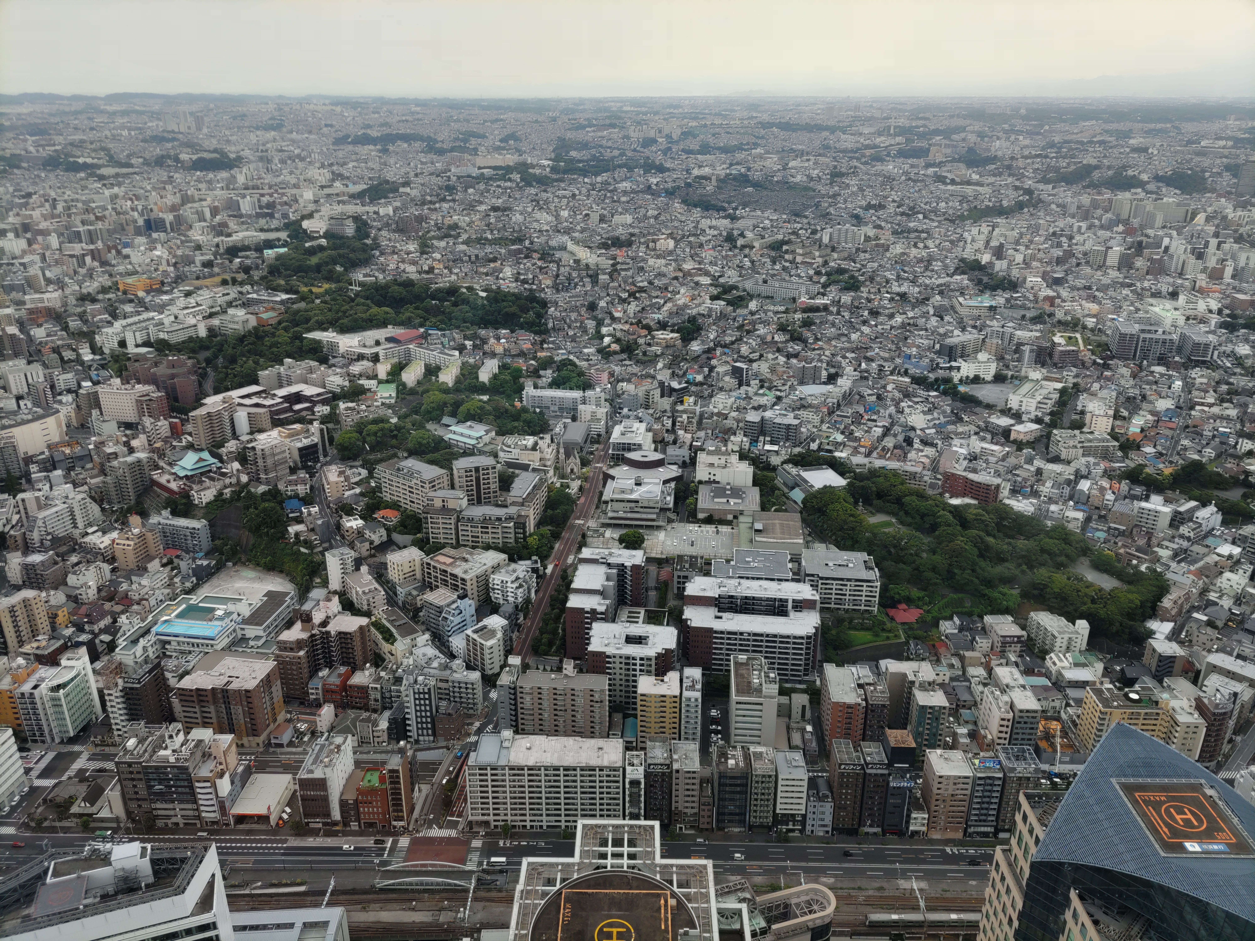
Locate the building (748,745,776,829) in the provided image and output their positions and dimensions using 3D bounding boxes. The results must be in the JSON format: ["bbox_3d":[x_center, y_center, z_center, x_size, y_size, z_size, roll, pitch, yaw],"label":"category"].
[{"bbox_3d":[53.570,127.260,377.010,8.900,28.500,16.200,1,22,2],"label":"building"}]

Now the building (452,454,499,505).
[{"bbox_3d":[-92.650,7.050,578.030,24.600,26.000,15.000,-7,23,-18],"label":"building"}]

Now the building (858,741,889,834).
[{"bbox_3d":[96.110,126.420,373.670,8.100,35.700,12.600,0,22,1],"label":"building"}]

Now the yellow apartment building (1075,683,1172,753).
[{"bbox_3d":[213.240,111.140,408.510,27.080,33.000,17.010,1,22,3],"label":"yellow apartment building"}]

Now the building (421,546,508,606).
[{"bbox_3d":[-89.070,57.250,521.930,34.000,18.400,31.500,15,26,33],"label":"building"}]

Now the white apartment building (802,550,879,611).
[{"bbox_3d":[115.200,61.040,515.040,37.590,20.500,32.200,2,22,4],"label":"white apartment building"}]

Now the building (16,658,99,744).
[{"bbox_3d":[-257.000,104.210,427.780,22.800,29.500,21.500,-1,22,-2],"label":"building"}]

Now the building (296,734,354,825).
[{"bbox_3d":[-121.510,125.520,382.520,14.600,30.800,21.500,0,22,0],"label":"building"}]

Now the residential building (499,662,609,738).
[{"bbox_3d":[-32.270,104.660,425.310,47.620,33.500,13.500,1,22,3],"label":"residential building"}]

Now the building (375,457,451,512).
[{"bbox_3d":[-137.240,10.460,609.370,47.000,26.000,18.800,15,26,33],"label":"building"}]

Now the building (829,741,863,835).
[{"bbox_3d":[86.200,125.490,372.690,9.590,35.100,13.970,1,22,2],"label":"building"}]

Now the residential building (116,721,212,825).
[{"bbox_3d":[-184.400,122.970,382.570,29.300,35.500,22.500,0,22,1],"label":"residential building"}]

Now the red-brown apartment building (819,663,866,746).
[{"bbox_3d":[96.800,108.530,428.380,13.800,28.300,27.500,1,22,2],"label":"red-brown apartment building"}]

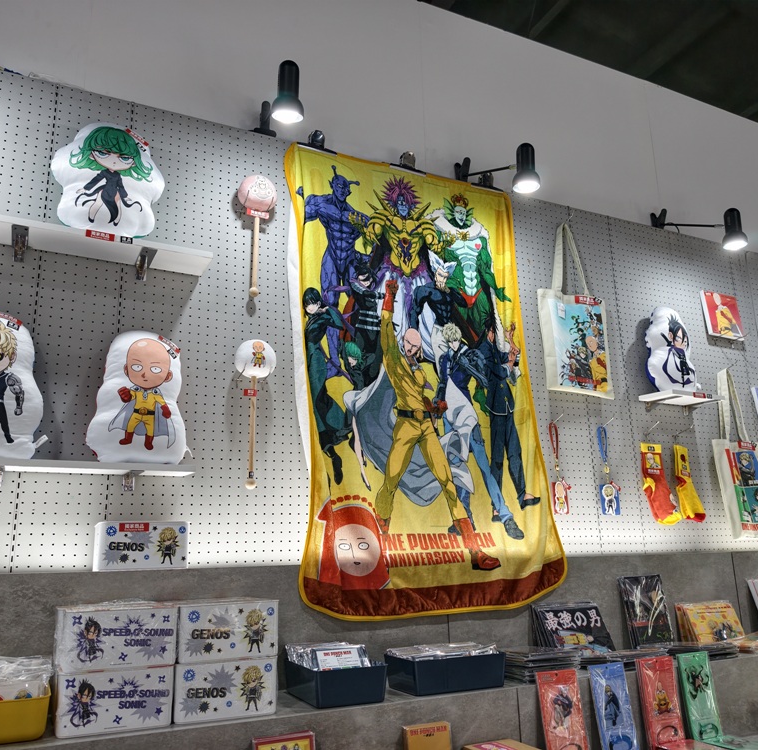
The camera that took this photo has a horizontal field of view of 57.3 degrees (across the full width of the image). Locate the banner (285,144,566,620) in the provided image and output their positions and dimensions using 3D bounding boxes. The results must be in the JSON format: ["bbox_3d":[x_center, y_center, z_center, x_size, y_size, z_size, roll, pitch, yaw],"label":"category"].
[{"bbox_3d":[0.139,-0.035,2.127,0.860,1.445,0.105,5,-23,-25],"label":"banner"}]

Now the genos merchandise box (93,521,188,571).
[{"bbox_3d":[-0.582,0.416,1.685,0.204,0.110,0.135,6,-16,-27],"label":"genos merchandise box"}]

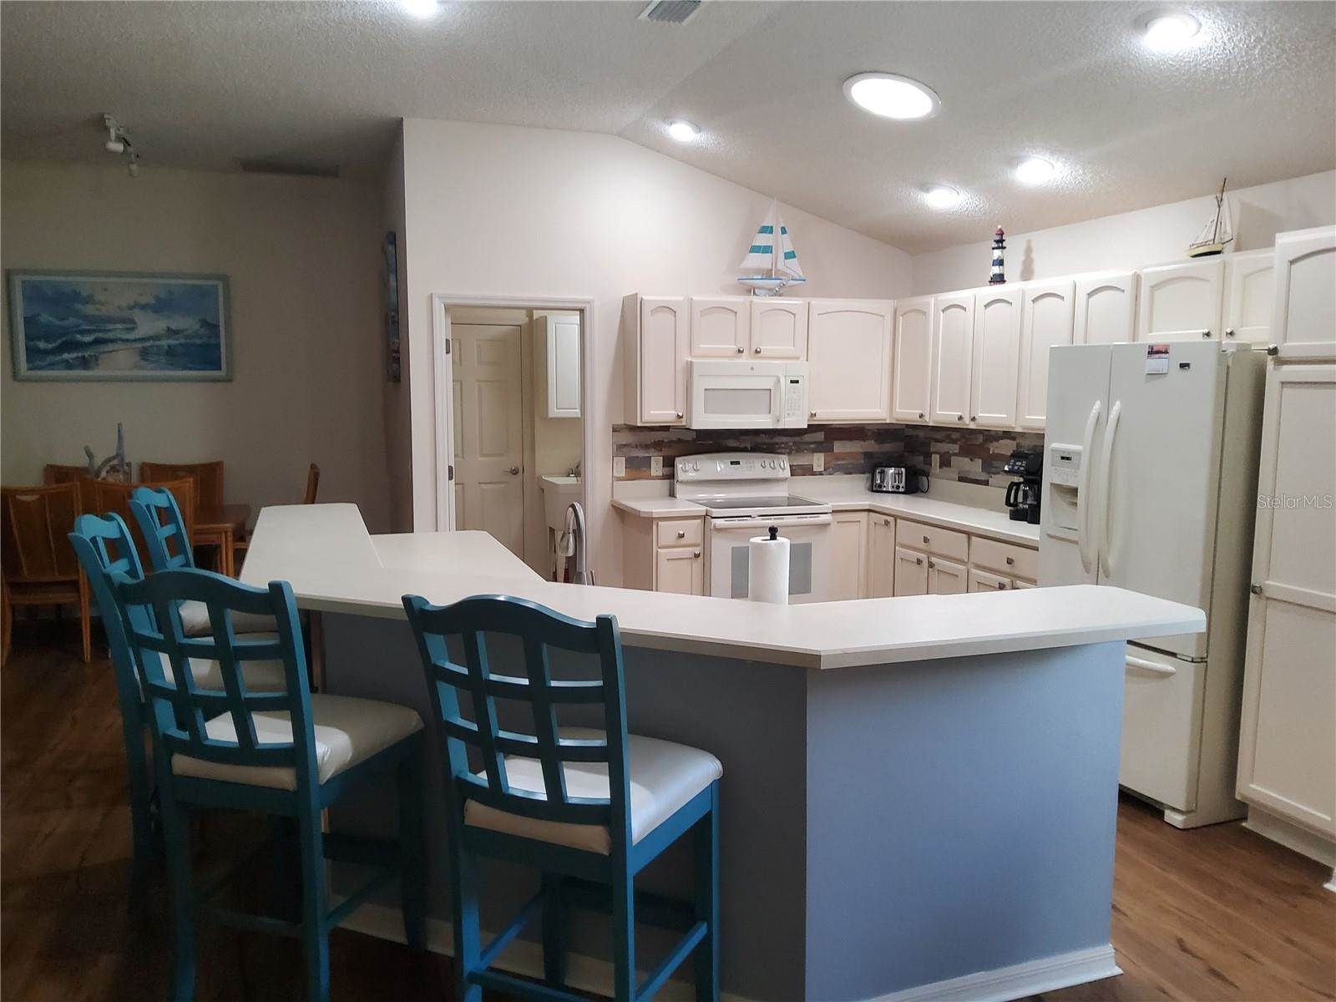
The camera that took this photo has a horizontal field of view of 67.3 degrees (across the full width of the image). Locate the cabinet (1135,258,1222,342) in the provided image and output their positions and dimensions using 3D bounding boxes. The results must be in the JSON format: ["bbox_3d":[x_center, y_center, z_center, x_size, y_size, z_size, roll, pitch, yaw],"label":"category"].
[{"bbox_3d":[2.132,-0.810,4.173,0.022,0.320,0.430,-2,7,-19],"label":"cabinet"}]

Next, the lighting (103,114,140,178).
[{"bbox_3d":[-3.251,-2.088,5.985,0.120,0.170,1.080,-2,8,-19],"label":"lighting"}]

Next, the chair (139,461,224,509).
[{"bbox_3d":[-3.362,0.277,6.930,0.530,1.050,0.570,-2,7,-19],"label":"chair"}]

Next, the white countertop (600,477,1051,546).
[{"bbox_3d":[0.978,0.051,5.423,2.090,0.140,2.240,-2,7,-19],"label":"white countertop"}]

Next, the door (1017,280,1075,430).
[{"bbox_3d":[1.867,-0.710,4.988,0.020,0.714,0.375,-2,7,-19],"label":"door"}]

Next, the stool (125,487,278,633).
[{"bbox_3d":[-1.775,0.546,4.081,0.575,1.210,0.500,-2,7,-17],"label":"stool"}]

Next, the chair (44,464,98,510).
[{"bbox_3d":[-3.911,0.298,6.745,0.530,1.050,0.570,-2,7,-19],"label":"chair"}]

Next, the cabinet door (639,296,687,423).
[{"bbox_3d":[-0.033,-0.820,5.863,0.275,0.727,0.020,-2,8,-19],"label":"cabinet door"}]

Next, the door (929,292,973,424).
[{"bbox_3d":[1.619,-0.797,5.704,0.022,0.712,0.384,-2,7,-19],"label":"door"}]

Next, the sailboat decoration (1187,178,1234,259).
[{"bbox_3d":[2.273,-1.176,4.203,0.075,0.320,0.220,-2,8,-19],"label":"sailboat decoration"}]

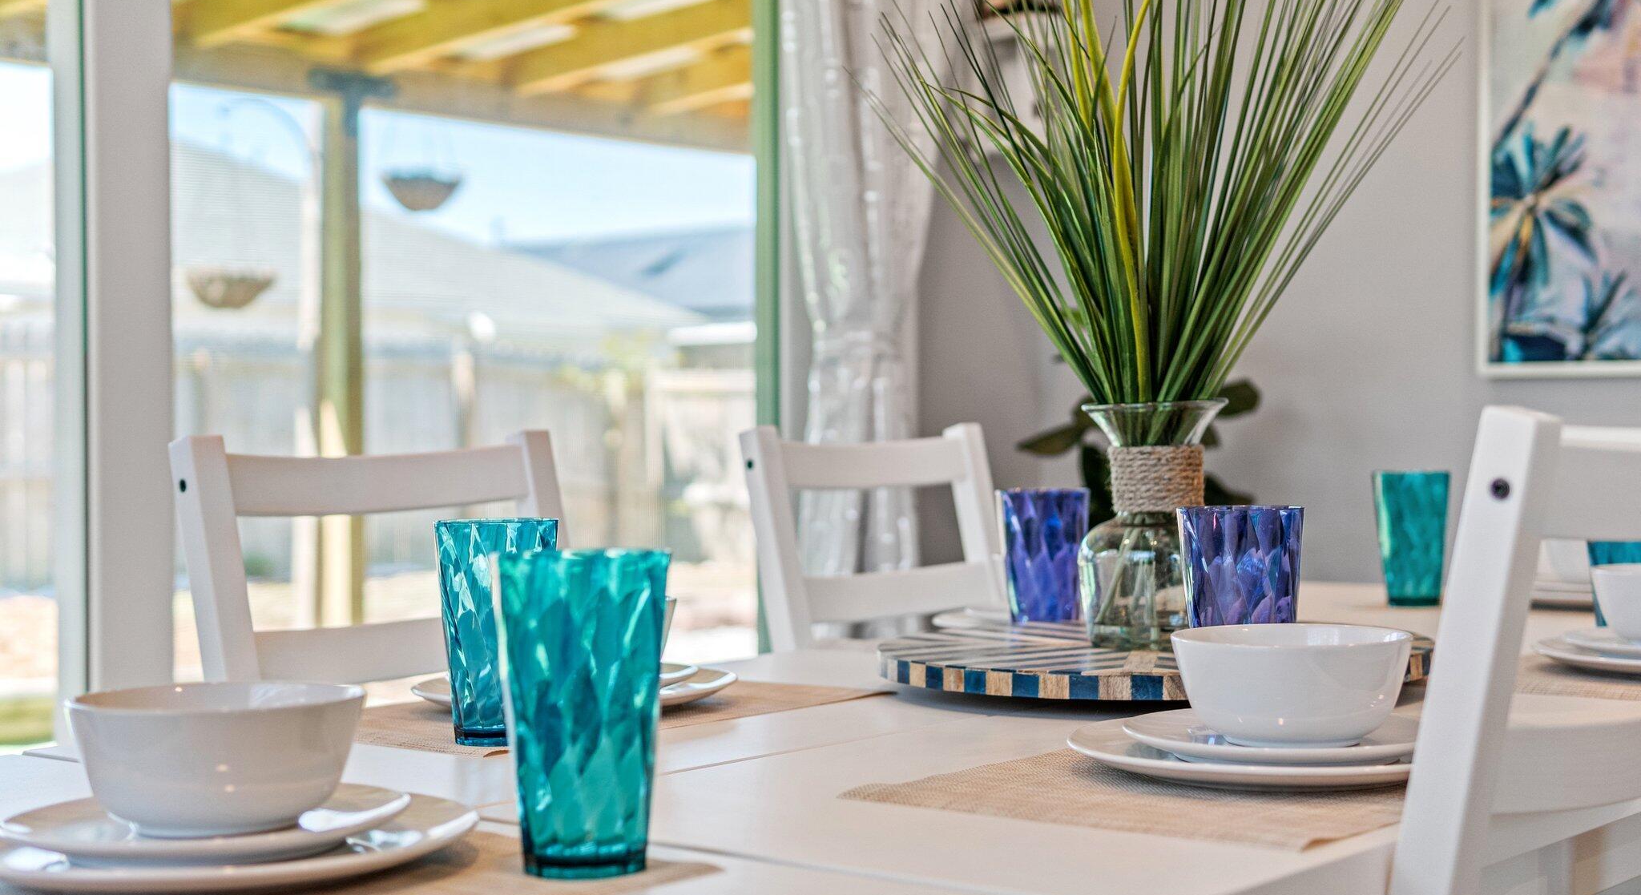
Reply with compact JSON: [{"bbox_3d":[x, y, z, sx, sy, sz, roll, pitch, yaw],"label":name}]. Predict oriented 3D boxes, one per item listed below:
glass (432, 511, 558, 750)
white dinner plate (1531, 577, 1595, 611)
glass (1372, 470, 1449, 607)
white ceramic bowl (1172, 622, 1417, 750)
[{"bbox_3d":[-0.234,0.133,1.491,0.089,0.160,0.089,-1,0,0],"label":"glass"},{"bbox_3d":[0.982,0.178,2.554,0.270,0.022,0.270,-1,0,0],"label":"white dinner plate"},{"bbox_3d":[0.727,0.113,2.518,0.089,0.160,0.089,-1,0,0],"label":"glass"},{"bbox_3d":[0.313,0.159,1.362,0.155,0.068,0.155,-1,0,0],"label":"white ceramic bowl"}]

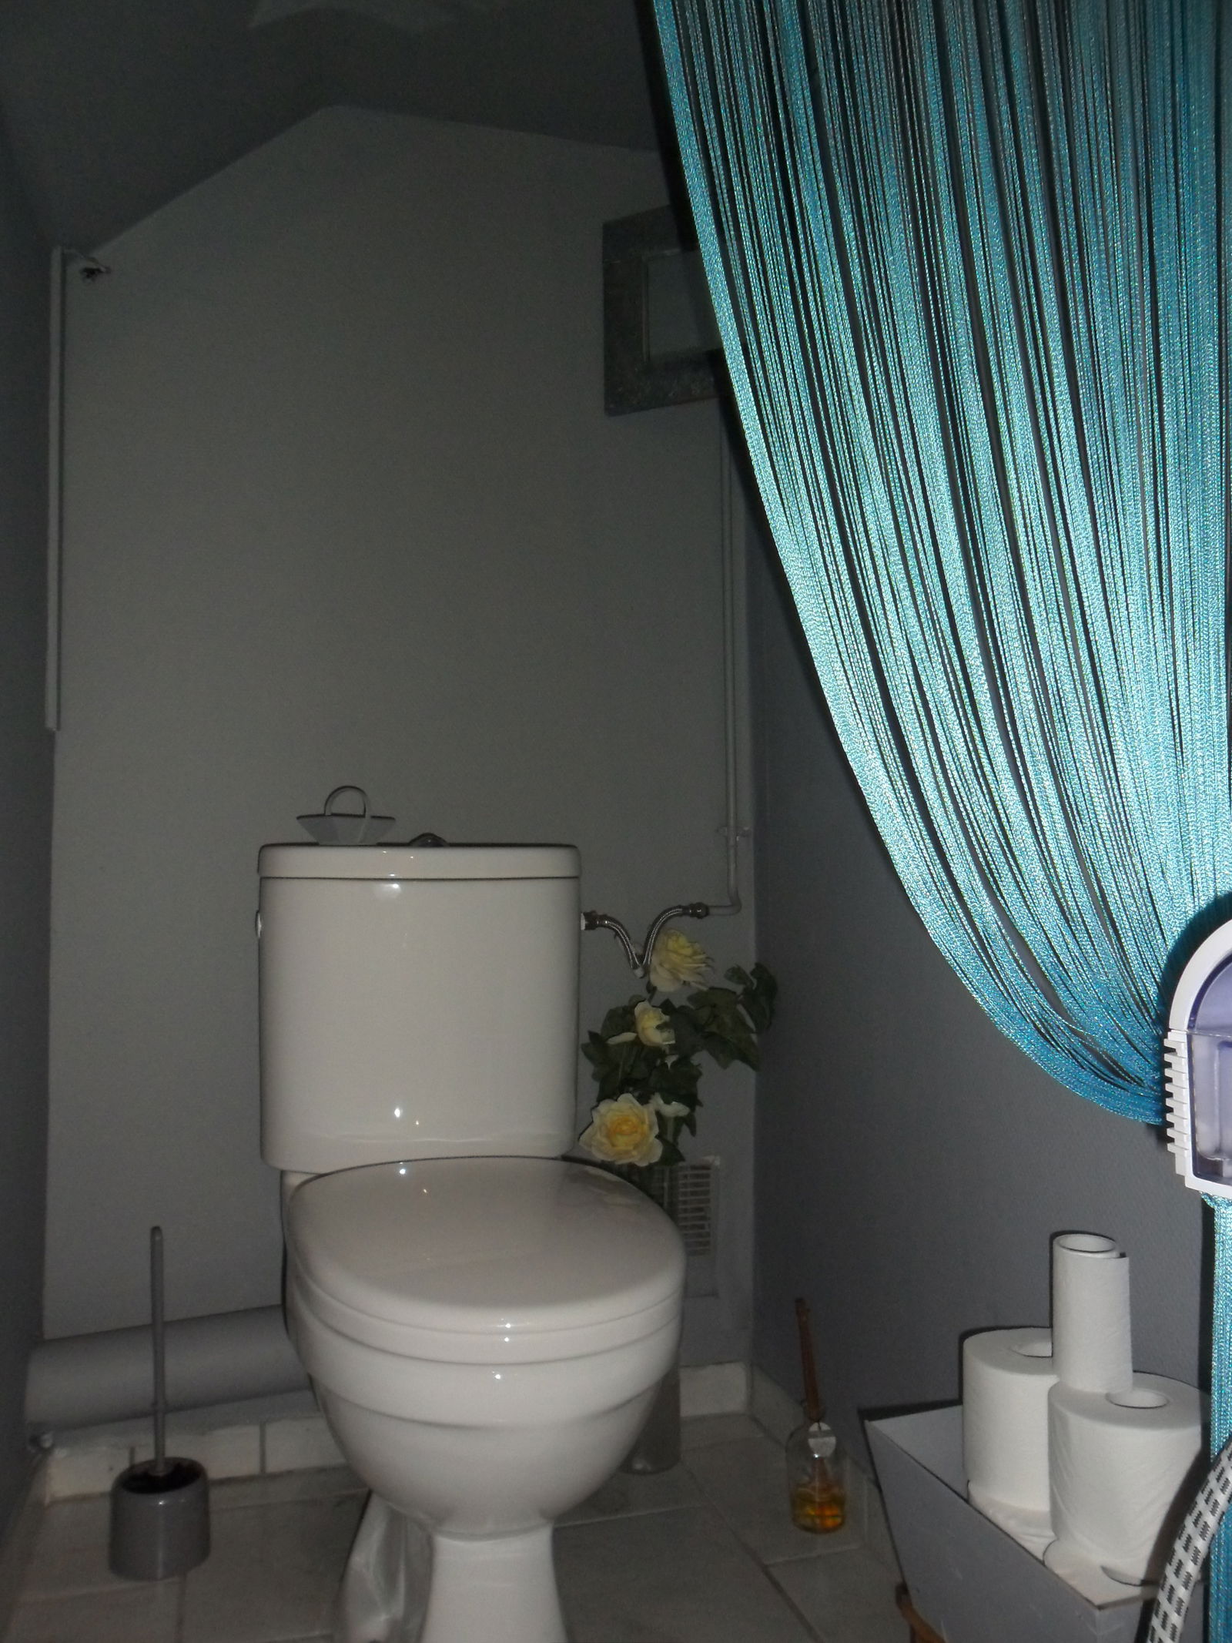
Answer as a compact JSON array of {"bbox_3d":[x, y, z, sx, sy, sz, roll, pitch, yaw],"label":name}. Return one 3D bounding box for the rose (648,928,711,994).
[{"bbox_3d":[0.088,0.192,1.755,0.073,0.086,0.065,2,-3,-30],"label":"rose"}]

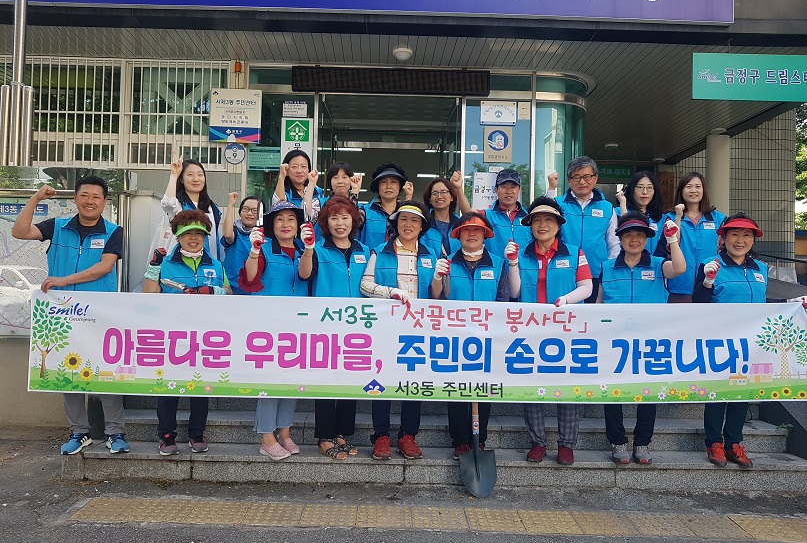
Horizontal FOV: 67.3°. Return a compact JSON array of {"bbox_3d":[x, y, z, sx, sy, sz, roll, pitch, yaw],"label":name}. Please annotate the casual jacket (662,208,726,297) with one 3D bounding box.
[{"bbox_3d":[2.139,-0.136,4.470,0.480,0.627,0.280,1,-1,17],"label":"casual jacket"}]

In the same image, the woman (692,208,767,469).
[{"bbox_3d":[2.115,0.420,3.920,0.500,1.600,0.380,1,0,0],"label":"woman"}]

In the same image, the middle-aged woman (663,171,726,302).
[{"bbox_3d":[2.137,0.080,4.450,0.480,1.630,0.370,1,0,18],"label":"middle-aged woman"}]

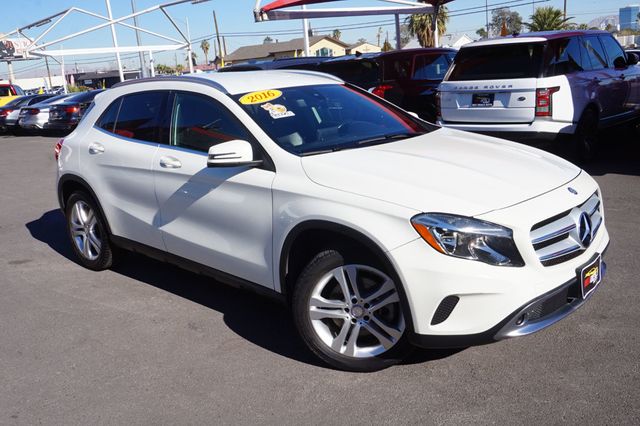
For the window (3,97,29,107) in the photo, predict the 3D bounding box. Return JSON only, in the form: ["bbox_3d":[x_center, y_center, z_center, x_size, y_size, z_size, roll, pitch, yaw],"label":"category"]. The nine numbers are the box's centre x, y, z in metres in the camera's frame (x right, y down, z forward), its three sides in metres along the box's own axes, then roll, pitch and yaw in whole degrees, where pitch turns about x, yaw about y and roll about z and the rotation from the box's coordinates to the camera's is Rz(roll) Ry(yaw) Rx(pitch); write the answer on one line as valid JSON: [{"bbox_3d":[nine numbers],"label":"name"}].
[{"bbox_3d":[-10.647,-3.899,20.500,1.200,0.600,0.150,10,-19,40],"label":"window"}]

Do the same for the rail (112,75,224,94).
[{"bbox_3d":[-1.081,-0.880,4.059,1.340,0.110,0.060,10,19,40],"label":"rail"}]

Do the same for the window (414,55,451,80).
[{"bbox_3d":[1.860,-2.452,9.935,0.080,0.430,1.000,-17,1,44],"label":"window"}]

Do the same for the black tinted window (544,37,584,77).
[{"bbox_3d":[3.315,-2.111,7.909,0.080,0.500,1.050,-13,3,45],"label":"black tinted window"}]

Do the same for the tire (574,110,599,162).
[{"bbox_3d":[3.729,-1.115,8.446,0.280,0.780,0.780,10,19,42],"label":"tire"}]

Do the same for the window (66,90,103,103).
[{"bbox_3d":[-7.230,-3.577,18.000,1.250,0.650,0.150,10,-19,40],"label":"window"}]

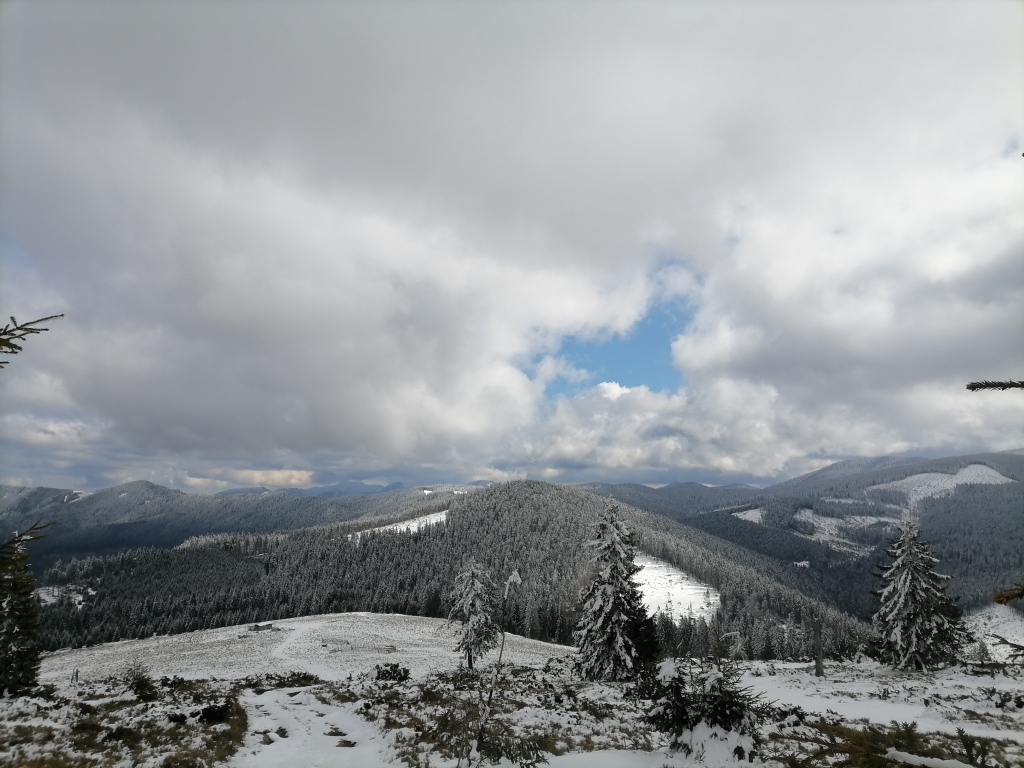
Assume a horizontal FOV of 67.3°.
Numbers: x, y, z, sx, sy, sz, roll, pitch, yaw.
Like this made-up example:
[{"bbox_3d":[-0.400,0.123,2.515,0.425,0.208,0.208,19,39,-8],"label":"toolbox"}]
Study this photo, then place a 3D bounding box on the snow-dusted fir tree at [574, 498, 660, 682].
[{"bbox_3d":[3.293,6.478,24.354,2.628,5.644,2.628,0,-8,0],"label":"snow-dusted fir tree"}]

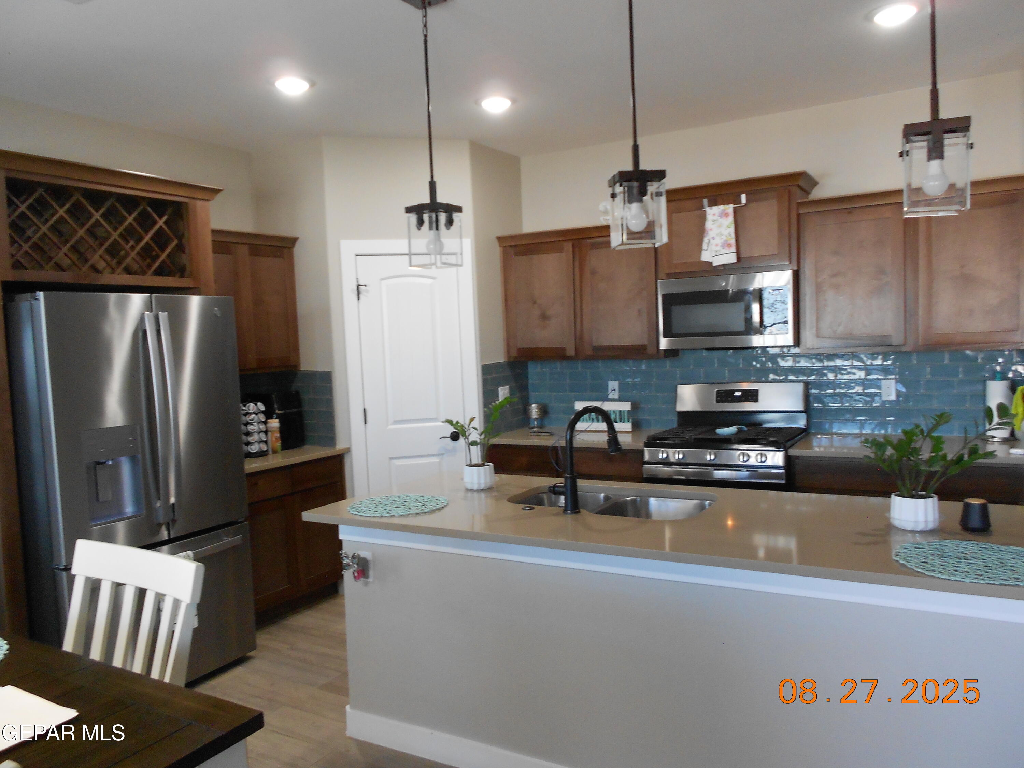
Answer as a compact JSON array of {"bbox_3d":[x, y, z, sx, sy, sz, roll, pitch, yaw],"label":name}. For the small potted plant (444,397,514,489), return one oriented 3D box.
[{"bbox_3d":[-0.136,0.237,3.184,0.254,0.380,0.230,0,4,29],"label":"small potted plant"}]

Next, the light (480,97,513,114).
[{"bbox_3d":[-0.078,-1.445,3.992,0.170,0.040,0.170,-2,4,0],"label":"light"}]

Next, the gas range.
[{"bbox_3d":[1.231,0.624,4.392,0.758,1.210,0.710,0,4,29],"label":"gas range"}]

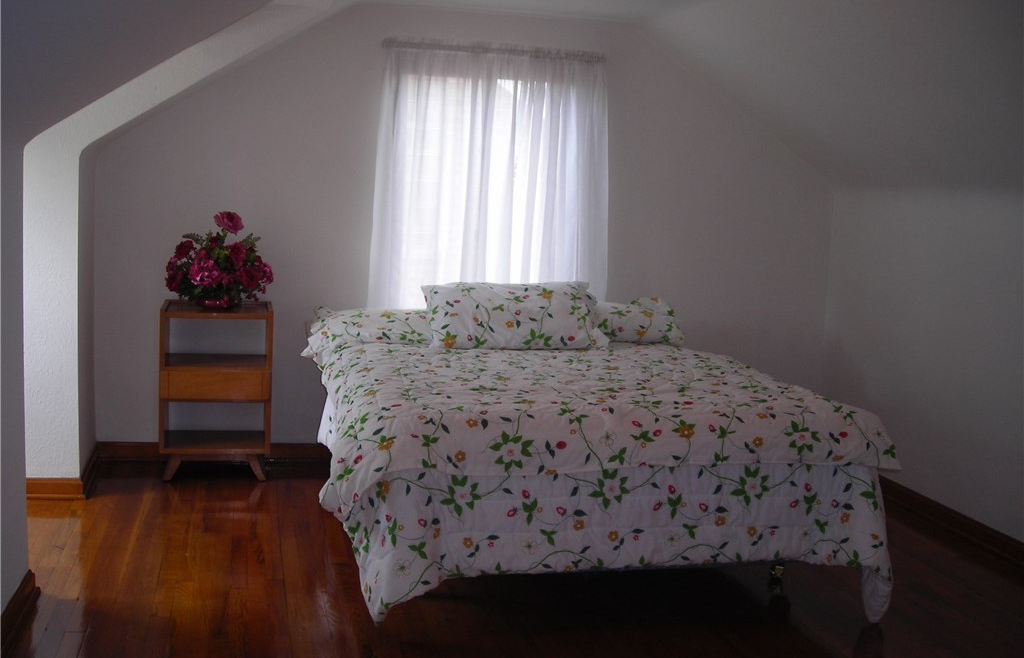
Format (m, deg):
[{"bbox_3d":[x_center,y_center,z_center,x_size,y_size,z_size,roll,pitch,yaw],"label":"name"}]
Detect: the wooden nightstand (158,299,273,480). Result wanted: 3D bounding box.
[{"bbox_3d":[-1.283,0.264,4.933,0.457,0.749,0.305,1,7,-8],"label":"wooden nightstand"}]

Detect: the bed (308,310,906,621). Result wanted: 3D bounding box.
[{"bbox_3d":[0.151,0.419,4.240,1.696,0.723,1.958,1,7,-11],"label":"bed"}]

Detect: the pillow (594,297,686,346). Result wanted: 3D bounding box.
[{"bbox_3d":[0.451,-0.045,5.050,0.634,0.169,0.435,1,7,-11],"label":"pillow"}]

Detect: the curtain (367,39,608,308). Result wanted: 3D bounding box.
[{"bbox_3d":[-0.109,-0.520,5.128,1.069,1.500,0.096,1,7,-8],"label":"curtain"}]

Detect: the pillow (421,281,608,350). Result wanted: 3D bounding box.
[{"bbox_3d":[0.012,-0.049,4.692,0.710,0.140,0.400,1,45,-11],"label":"pillow"}]

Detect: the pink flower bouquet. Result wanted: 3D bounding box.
[{"bbox_3d":[-1.266,-0.289,4.866,0.429,0.415,0.346,1,7,-8],"label":"pink flower bouquet"}]

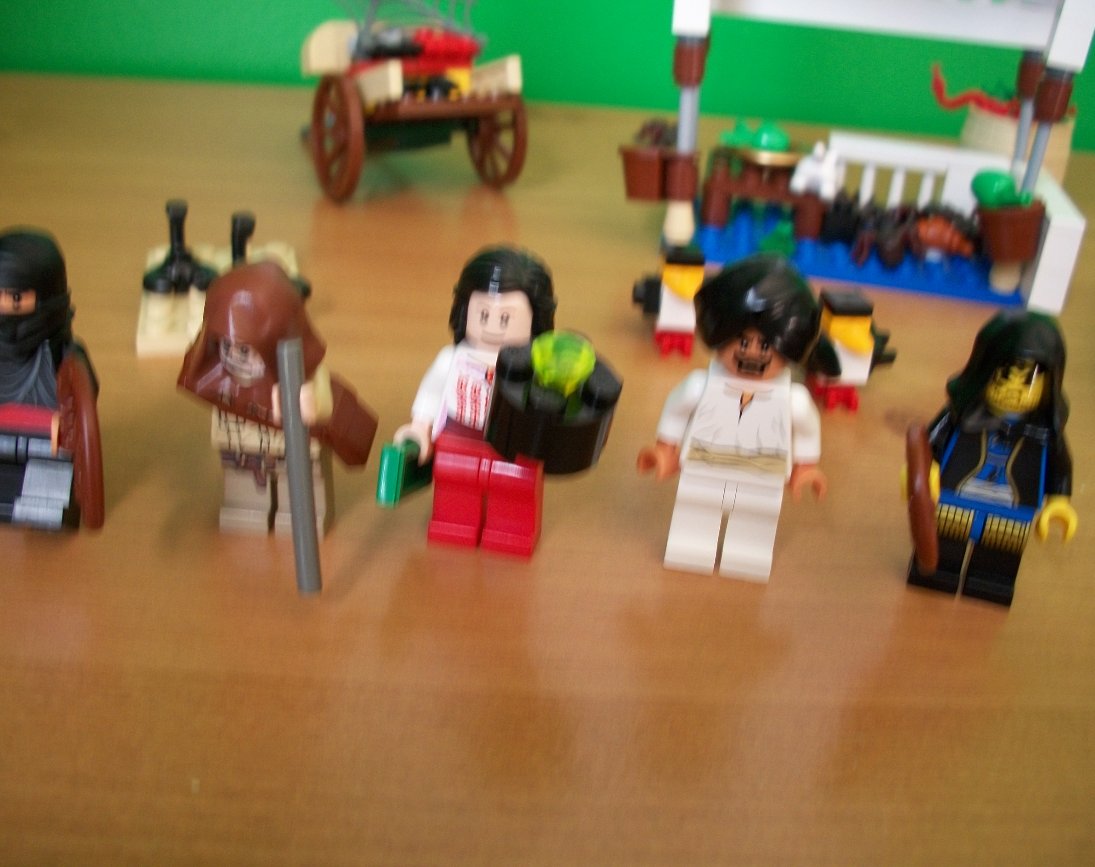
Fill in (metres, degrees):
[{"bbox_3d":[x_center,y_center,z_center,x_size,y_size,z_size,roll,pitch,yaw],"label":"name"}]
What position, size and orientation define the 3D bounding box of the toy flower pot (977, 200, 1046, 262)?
[{"bbox_3d":[0.111,-0.049,0.280,0.017,0.013,0.017,9,29,6],"label":"toy flower pot"}]

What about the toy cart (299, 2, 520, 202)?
[{"bbox_3d":[-0.037,-0.093,0.316,0.050,0.051,0.052,-10,33,-25],"label":"toy cart"}]

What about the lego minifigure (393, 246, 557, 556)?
[{"bbox_3d":[-0.008,-0.003,0.168,0.026,0.044,0.016,9,29,7],"label":"lego minifigure"}]

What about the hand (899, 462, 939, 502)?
[{"bbox_3d":[0.053,0.007,0.167,0.005,0.005,0.006,10,30,9],"label":"hand"}]

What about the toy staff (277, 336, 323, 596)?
[{"bbox_3d":[-0.033,0.005,0.155,0.003,0.039,0.003,3,29,1],"label":"toy staff"}]

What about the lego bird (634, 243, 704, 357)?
[{"bbox_3d":[0.026,-0.027,0.236,0.016,0.024,0.013,2,29,-5],"label":"lego bird"}]

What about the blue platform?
[{"bbox_3d":[0.076,-0.051,0.306,0.090,0.005,0.047,9,29,7],"label":"blue platform"}]

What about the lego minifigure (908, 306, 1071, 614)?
[{"bbox_3d":[0.064,0.003,0.169,0.025,0.043,0.015,10,30,9],"label":"lego minifigure"}]

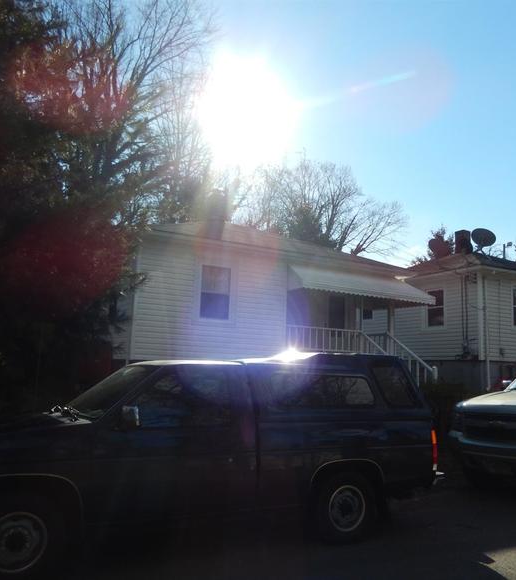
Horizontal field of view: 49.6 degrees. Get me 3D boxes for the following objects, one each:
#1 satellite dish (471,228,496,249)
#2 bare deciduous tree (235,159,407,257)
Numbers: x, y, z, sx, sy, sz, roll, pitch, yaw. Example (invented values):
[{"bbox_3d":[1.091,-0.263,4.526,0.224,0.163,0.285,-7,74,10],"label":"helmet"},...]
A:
[{"bbox_3d":[8.474,-1.935,21.000,0.880,0.740,0.450,-2,-9,30],"label":"satellite dish"},{"bbox_3d":[3.750,-1.450,33.000,10.200,13.000,9.500,2,-8,0],"label":"bare deciduous tree"}]

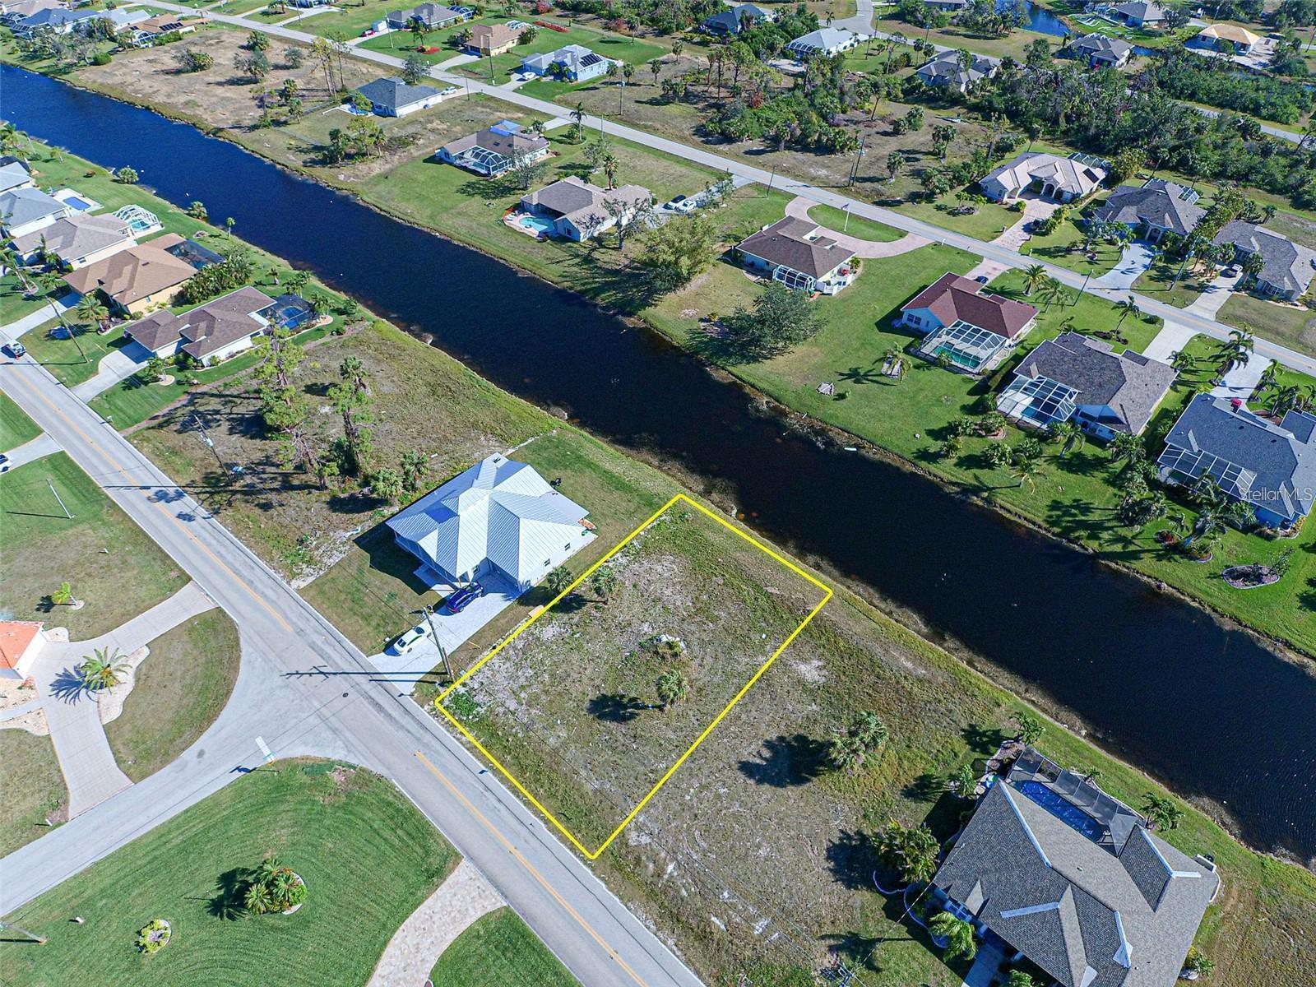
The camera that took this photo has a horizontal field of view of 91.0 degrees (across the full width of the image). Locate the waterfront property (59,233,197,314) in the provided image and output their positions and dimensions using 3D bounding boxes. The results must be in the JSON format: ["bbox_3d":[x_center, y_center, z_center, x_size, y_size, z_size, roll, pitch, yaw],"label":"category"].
[{"bbox_3d":[-100.670,-43.780,126.670,20.430,5.920,21.740,29,52,26],"label":"waterfront property"}]

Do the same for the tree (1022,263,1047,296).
[{"bbox_3d":[69.371,-39.551,119.056,4.600,6.400,4.600,34,56,28],"label":"tree"}]

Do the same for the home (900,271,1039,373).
[{"bbox_3d":[53.587,-31.058,112.402,17.860,5.100,22.226,34,56,28],"label":"home"}]

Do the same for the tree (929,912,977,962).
[{"bbox_3d":[23.413,35.884,51.860,3.700,3.400,3.700,-1,47,1],"label":"tree"}]

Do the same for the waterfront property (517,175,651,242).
[{"bbox_3d":[-16.431,-66.902,146.898,21.500,5.200,24.000,34,56,27],"label":"waterfront property"}]

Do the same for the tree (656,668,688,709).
[{"bbox_3d":[1.190,22.080,71.020,3.200,4.600,3.170,32,53,28],"label":"tree"}]

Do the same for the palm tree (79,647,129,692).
[{"bbox_3d":[-59.354,19.072,69.376,4.900,3.600,4.900,34,56,28],"label":"palm tree"}]

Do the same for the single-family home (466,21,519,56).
[{"bbox_3d":[-54.360,-153.630,218.770,14.940,5.430,17.980,34,54,29],"label":"single-family home"}]

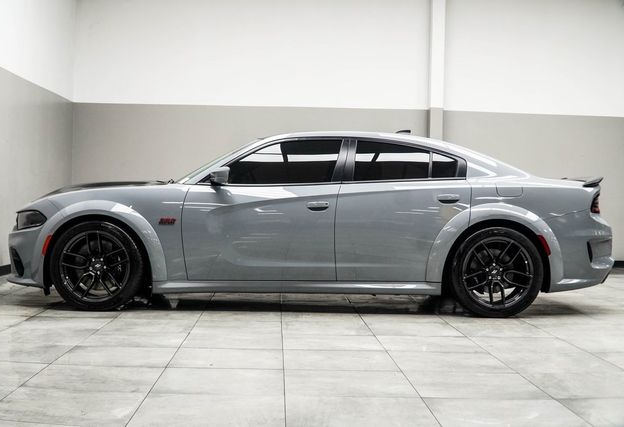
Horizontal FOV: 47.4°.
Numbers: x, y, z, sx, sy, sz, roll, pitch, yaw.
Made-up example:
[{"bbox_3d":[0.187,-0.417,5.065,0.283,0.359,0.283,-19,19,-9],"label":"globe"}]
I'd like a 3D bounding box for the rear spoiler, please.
[{"bbox_3d":[2.221,-0.271,6.456,0.361,0.111,1.440,1,1,-1],"label":"rear spoiler"}]

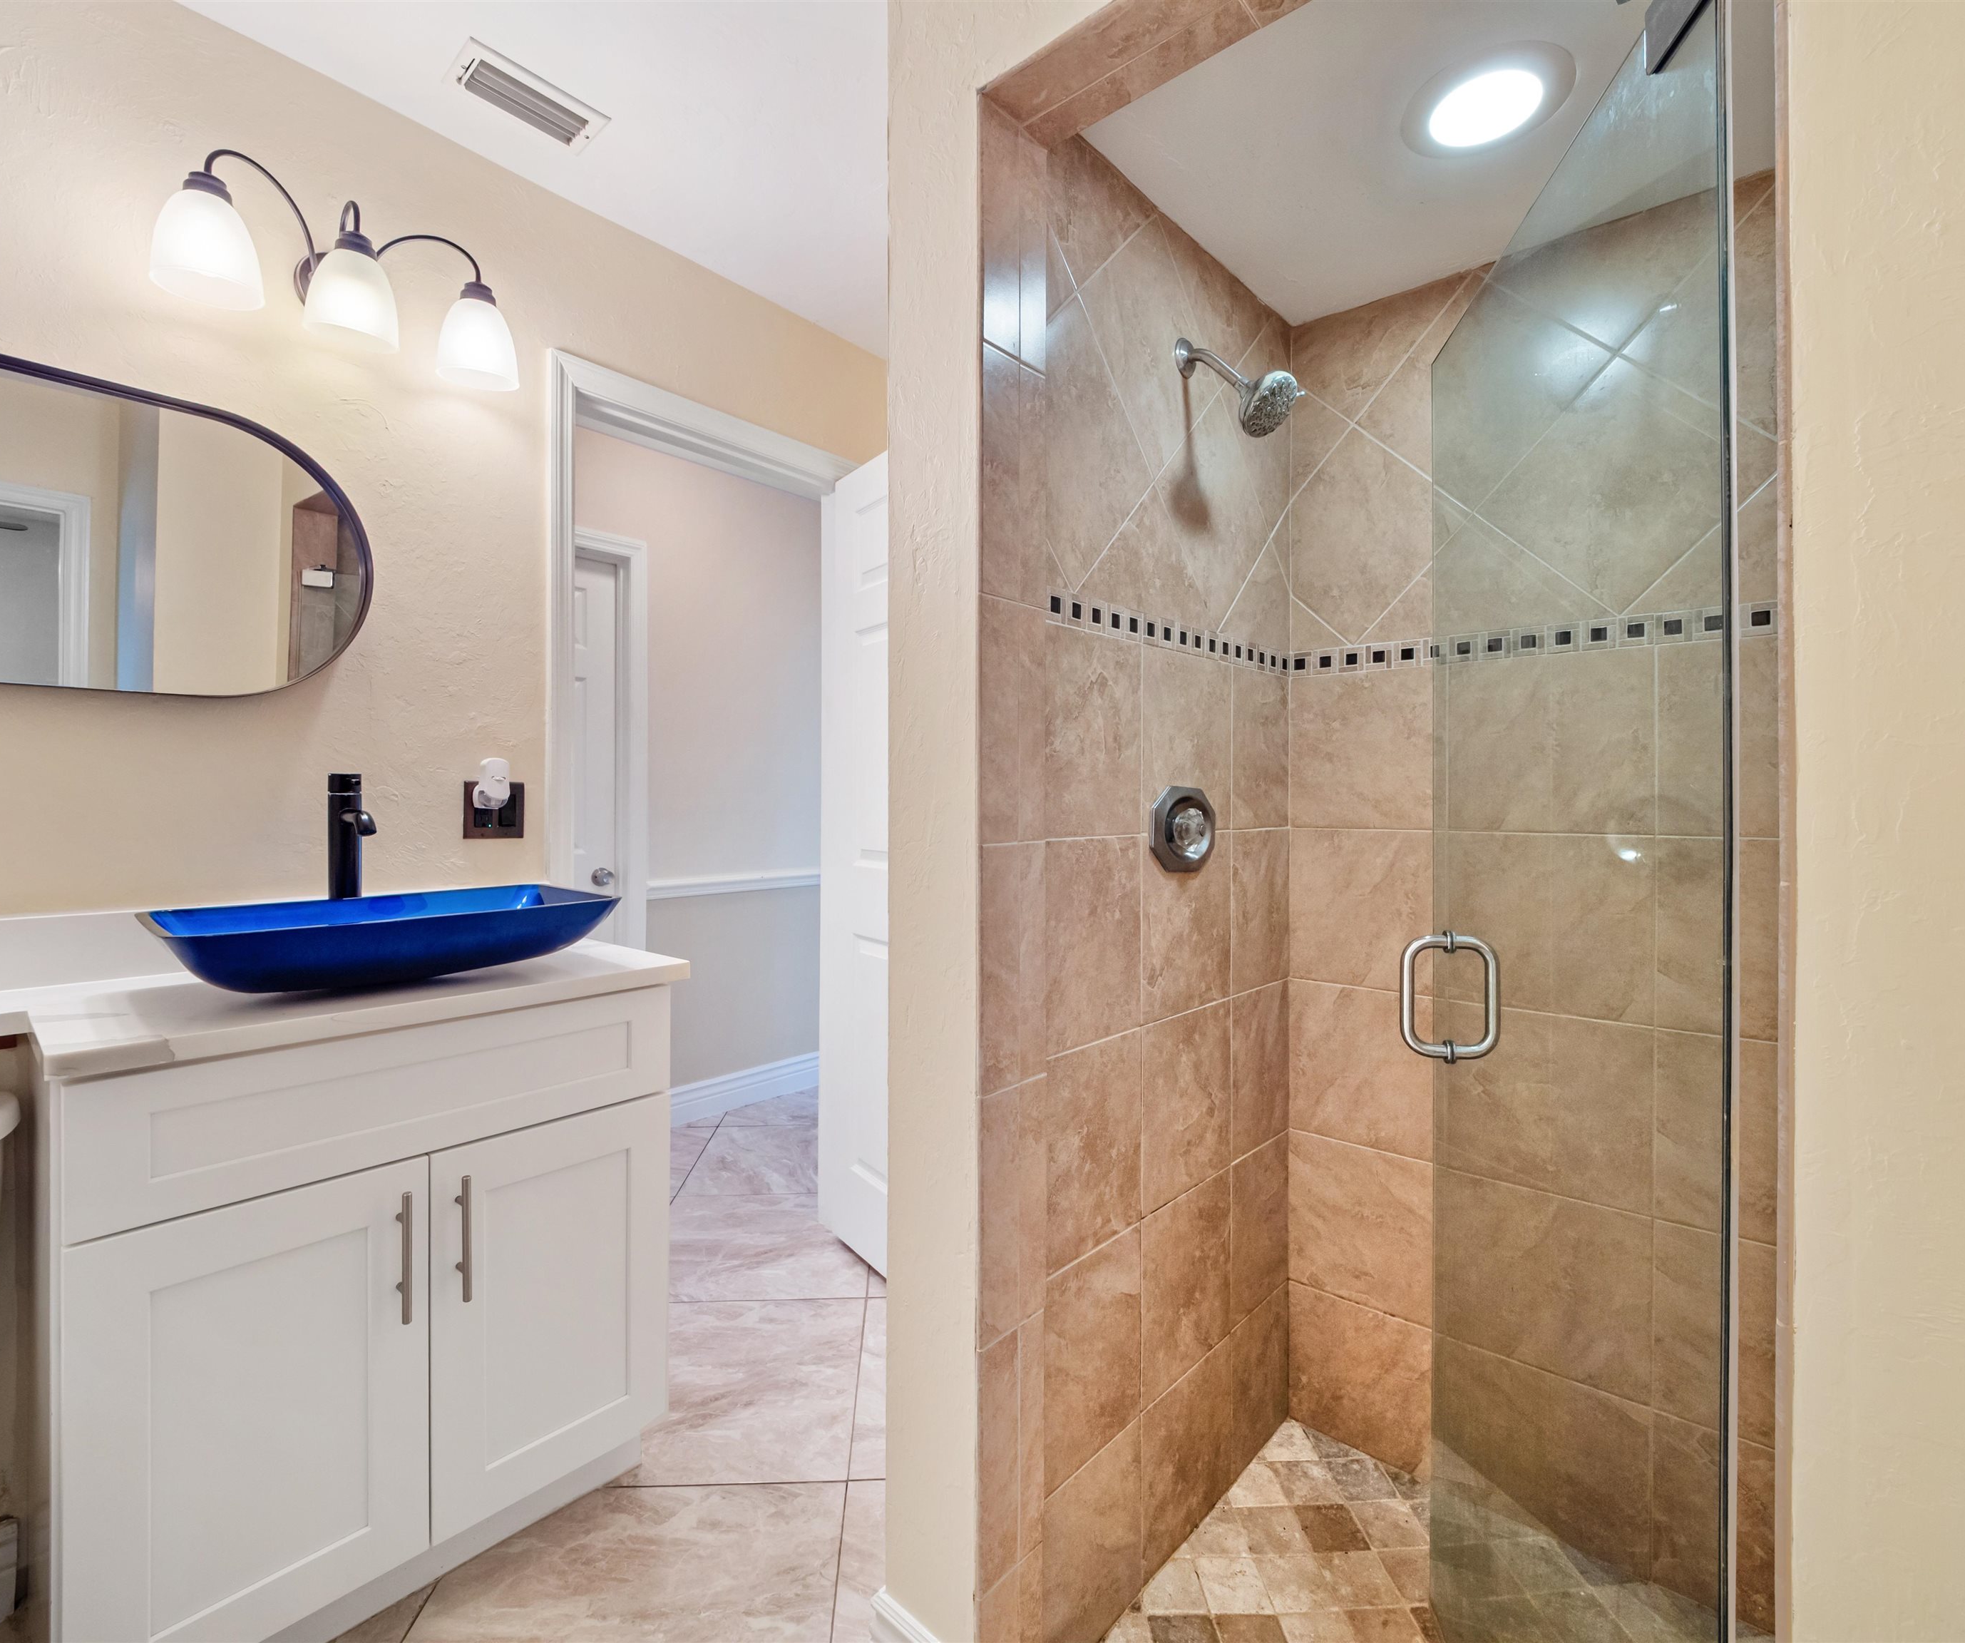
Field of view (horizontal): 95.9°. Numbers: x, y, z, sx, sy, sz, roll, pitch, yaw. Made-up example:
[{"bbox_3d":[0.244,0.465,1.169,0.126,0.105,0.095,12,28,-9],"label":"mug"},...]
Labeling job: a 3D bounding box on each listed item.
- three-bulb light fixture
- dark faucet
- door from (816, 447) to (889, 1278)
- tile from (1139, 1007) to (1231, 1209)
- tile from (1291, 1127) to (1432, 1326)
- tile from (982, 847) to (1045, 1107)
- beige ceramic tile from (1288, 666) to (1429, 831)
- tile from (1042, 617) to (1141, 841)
[{"bbox_3d":[-1.073,-0.911,1.500,0.210,0.235,0.500,1,1,43],"label":"three-bulb light fixture"},{"bbox_3d":[-1.056,0.079,1.488,0.152,0.320,0.047,1,1,42],"label":"dark faucet"},{"bbox_3d":[-0.159,0.111,2.111,0.035,2.043,0.711,0,1,-38],"label":"door"},{"bbox_3d":[0.351,0.478,1.512,0.010,0.302,0.298,1,1,42],"label":"tile"},{"bbox_3d":[0.740,0.781,1.716,0.291,0.302,0.010,1,1,42],"label":"tile"},{"bbox_3d":[0.038,0.180,1.114,0.010,0.302,0.123,1,1,42],"label":"tile"},{"bbox_3d":[0.740,-0.132,1.707,0.291,0.297,0.010,1,1,42],"label":"beige ceramic tile"},{"bbox_3d":[0.153,-0.127,1.304,0.011,0.303,0.278,1,1,43],"label":"tile"}]

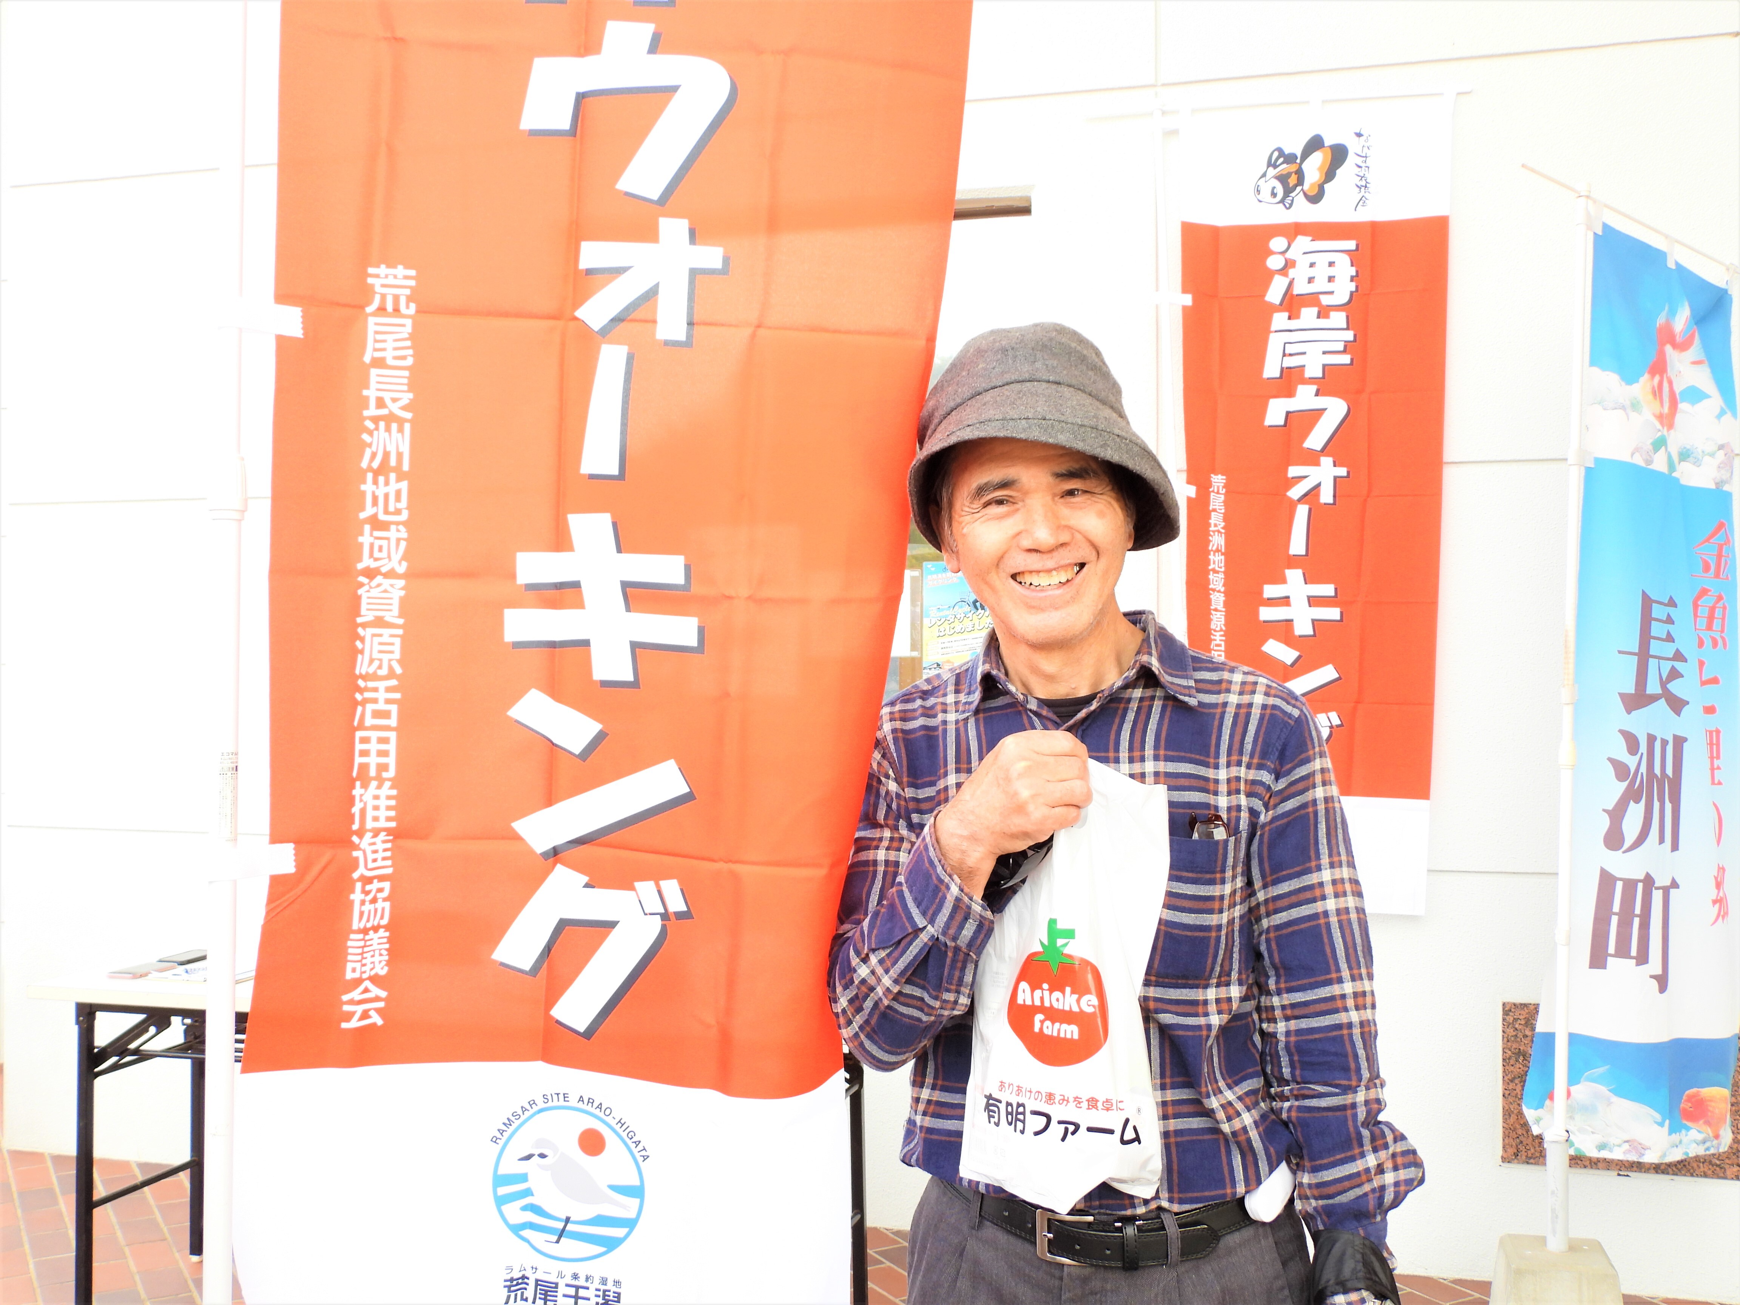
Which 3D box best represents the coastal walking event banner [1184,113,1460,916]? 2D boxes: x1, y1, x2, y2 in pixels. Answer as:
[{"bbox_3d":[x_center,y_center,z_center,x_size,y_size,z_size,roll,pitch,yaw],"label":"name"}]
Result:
[{"bbox_3d":[0.990,-0.318,3.950,0.595,1.800,0.050,0,-1,12],"label":"coastal walking event banner"}]

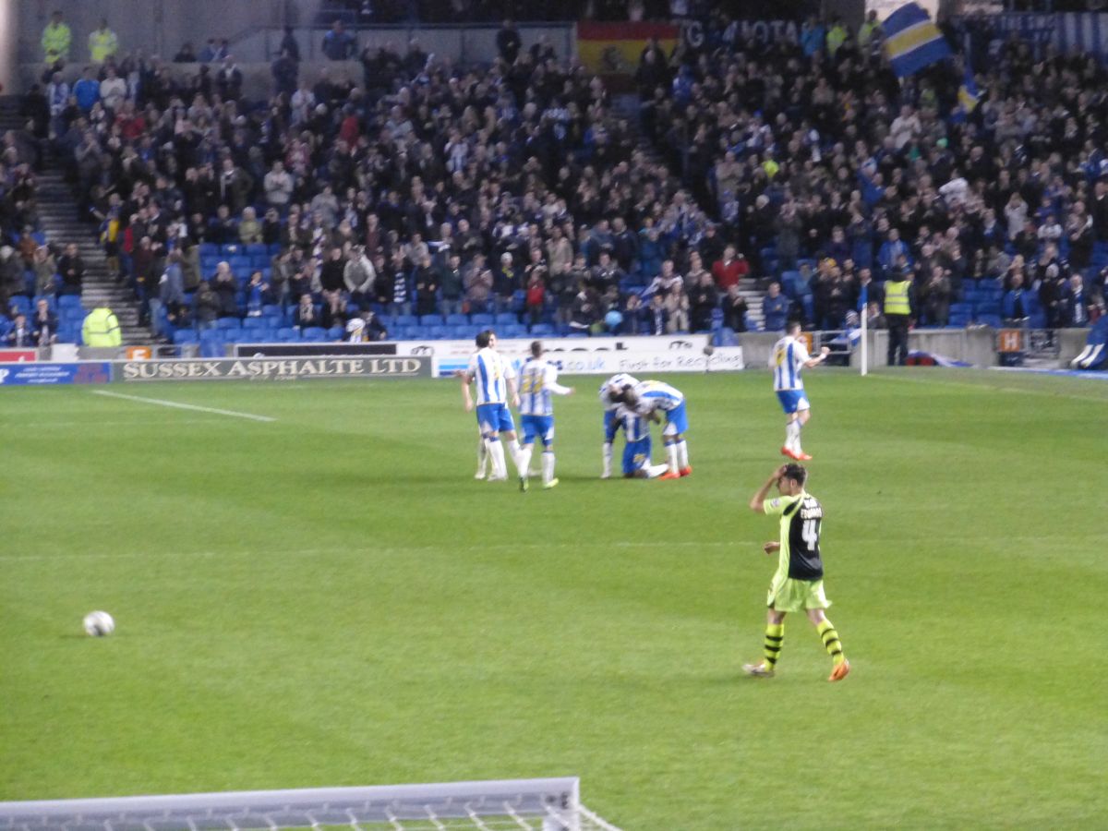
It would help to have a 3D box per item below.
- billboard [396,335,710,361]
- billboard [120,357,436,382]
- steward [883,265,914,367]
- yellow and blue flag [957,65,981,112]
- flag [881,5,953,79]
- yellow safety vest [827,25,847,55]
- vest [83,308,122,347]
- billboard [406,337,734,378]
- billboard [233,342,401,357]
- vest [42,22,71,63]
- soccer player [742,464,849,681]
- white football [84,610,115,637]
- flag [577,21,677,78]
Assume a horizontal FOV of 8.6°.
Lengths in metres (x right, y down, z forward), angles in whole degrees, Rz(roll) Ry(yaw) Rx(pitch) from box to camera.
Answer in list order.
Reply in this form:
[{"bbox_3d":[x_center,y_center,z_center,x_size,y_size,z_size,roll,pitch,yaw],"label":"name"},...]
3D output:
[{"bbox_3d":[-0.025,-1.179,135.900,6.000,0.500,0.100,-1,2,-17],"label":"billboard"},{"bbox_3d":[-5.053,-0.817,132.900,5.850,0.440,0.100,-1,2,-14],"label":"billboard"},{"bbox_3d":[6.299,-1.798,135.266,0.570,1.790,0.360,-1,2,-3],"label":"steward"},{"bbox_3d":[8.202,-6.436,145.800,0.460,0.970,0.420,-1,2,-11],"label":"yellow and blue flag"},{"bbox_3d":[7.199,-7.437,146.500,1.300,1.200,0.400,-21,2,-11],"label":"flag"},{"bbox_3d":[5.894,-7.843,154.500,0.480,0.650,0.300,-1,2,-8],"label":"yellow safety vest"},{"bbox_3d":[-8.095,-1.541,132.700,0.680,0.760,0.420,-1,2,-11],"label":"vest"},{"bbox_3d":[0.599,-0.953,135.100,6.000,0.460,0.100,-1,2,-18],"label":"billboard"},{"bbox_3d":[-4.368,-1.094,134.800,3.050,0.460,0.100,-1,2,-15],"label":"billboard"},{"bbox_3d":[-9.984,-7.458,148.200,0.600,0.830,0.360,-1,2,-6],"label":"vest"},{"bbox_3d":[1.923,1.230,58.767,0.800,1.730,0.600,2,3,40],"label":"soccer player"},{"bbox_3d":[-3.893,1.782,63.300,0.220,0.220,0.220,0,2,0],"label":"white football"},{"bbox_3d":[1.492,-7.299,149.300,2.120,1.360,0.080,-1,2,-13],"label":"flag"}]

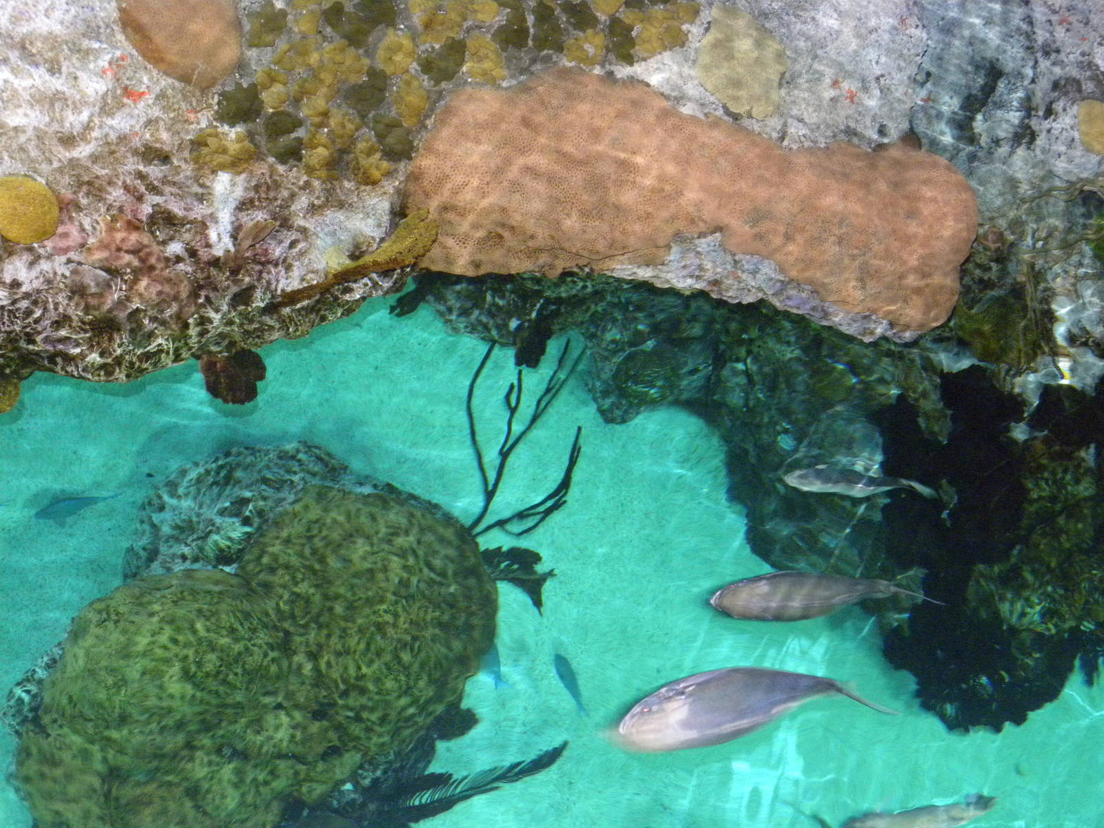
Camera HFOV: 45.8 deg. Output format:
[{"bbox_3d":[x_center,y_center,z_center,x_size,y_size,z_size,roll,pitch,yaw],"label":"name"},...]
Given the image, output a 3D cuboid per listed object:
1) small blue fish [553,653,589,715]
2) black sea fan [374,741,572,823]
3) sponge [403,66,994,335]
[{"bbox_3d":[0.055,0.796,3.850,0.033,0.066,0.205,-23,64,-12],"label":"small blue fish"},{"bbox_3d":[-0.231,1.046,3.700,0.520,0.220,0.220,-15,63,-8],"label":"black sea fan"},{"bbox_3d":[0.300,-0.434,2.844,1.240,0.320,0.520,9,62,5],"label":"sponge"}]

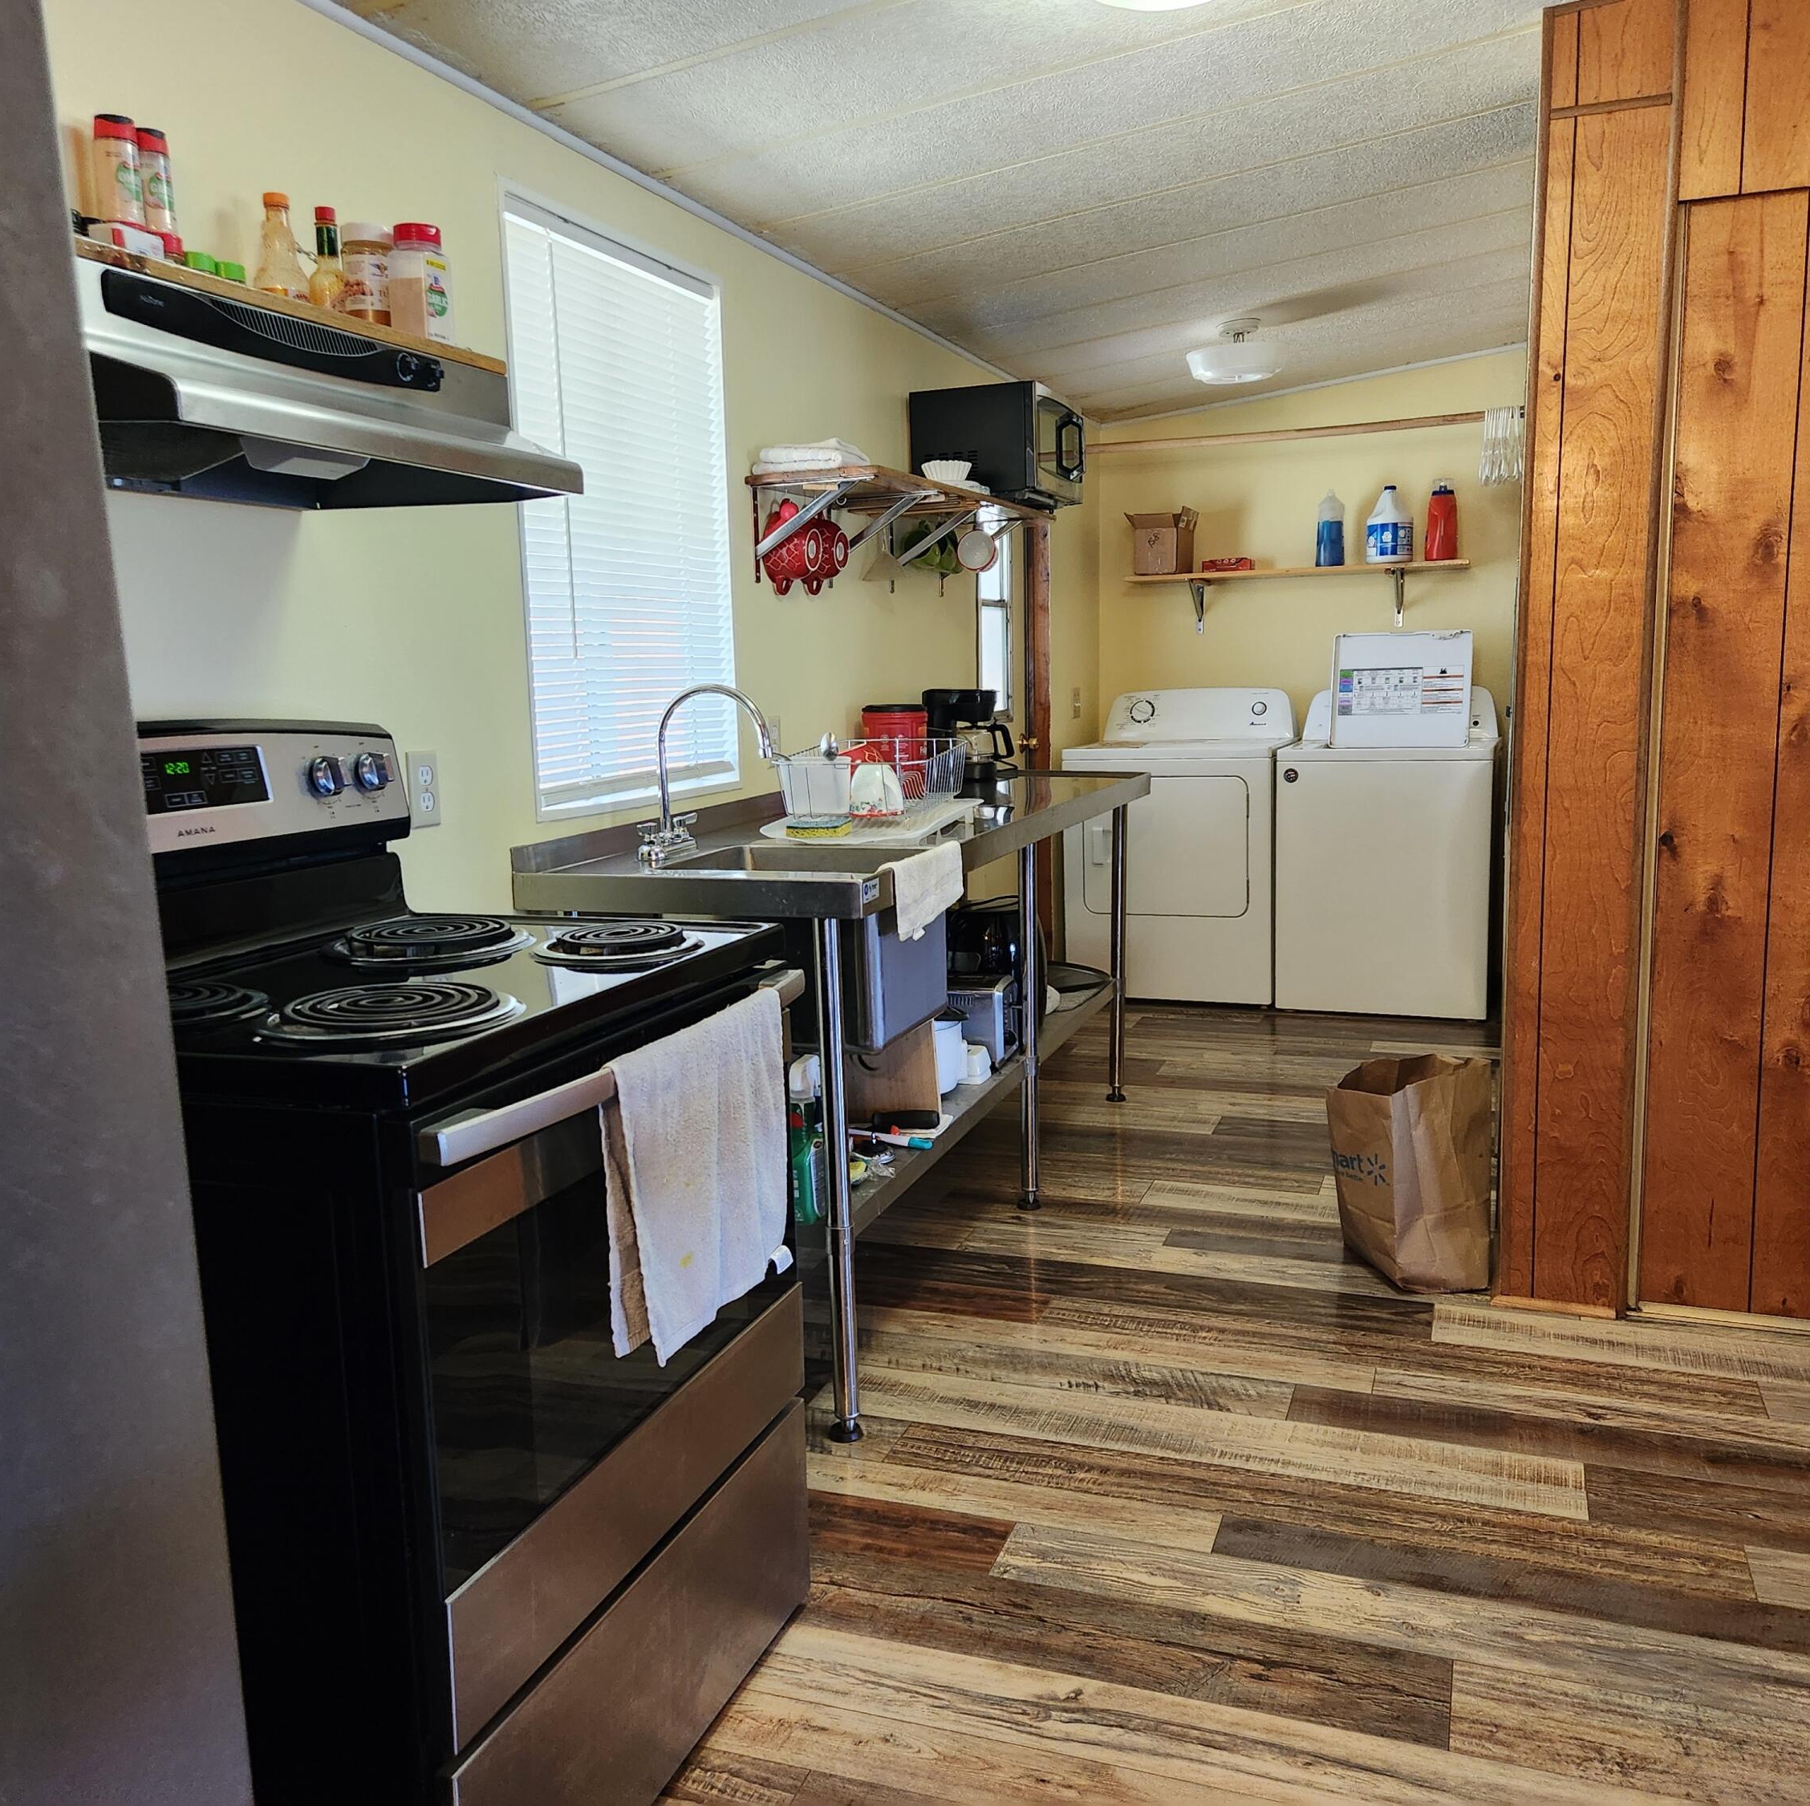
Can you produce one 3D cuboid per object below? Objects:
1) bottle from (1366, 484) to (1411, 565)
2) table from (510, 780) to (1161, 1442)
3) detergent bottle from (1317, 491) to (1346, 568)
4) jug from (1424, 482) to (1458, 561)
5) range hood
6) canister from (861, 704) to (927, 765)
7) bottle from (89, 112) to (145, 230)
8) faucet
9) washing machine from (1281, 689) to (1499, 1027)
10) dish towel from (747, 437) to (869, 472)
[{"bbox_3d":[1.827,-1.427,6.037,0.165,0.292,0.120,4,10,31],"label":"bottle"},{"bbox_3d":[0.026,0.231,3.553,0.609,0.955,2.128,2,9,20],"label":"table"},{"bbox_3d":[1.581,-1.386,5.930,0.104,0.269,0.094,2,9,20],"label":"detergent bottle"},{"bbox_3d":[2.006,-1.422,5.974,0.118,0.295,0.105,1,9,19],"label":"jug"},{"bbox_3d":[-0.732,-0.533,1.702,0.441,0.163,0.757,2,9,20],"label":"range hood"},{"bbox_3d":[-0.020,-0.372,3.903,0.166,0.213,0.166,2,9,20],"label":"canister"},{"bbox_3d":[-0.806,-0.746,1.643,0.043,0.117,0.043,1,9,19],"label":"bottle"},{"bbox_3d":[-0.343,-0.227,2.787,0.228,0.303,0.178,1,9,19],"label":"faucet"},{"bbox_3d":[1.734,-0.201,5.751,0.700,1.100,0.690,1,9,19],"label":"washing machine"},{"bbox_3d":[-0.195,-0.963,3.489,0.208,0.064,0.190,1,9,19],"label":"dish towel"}]

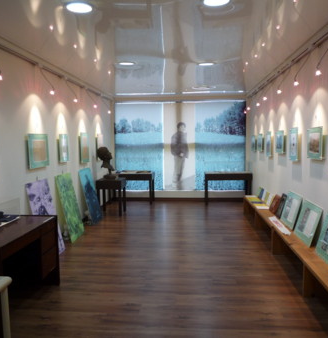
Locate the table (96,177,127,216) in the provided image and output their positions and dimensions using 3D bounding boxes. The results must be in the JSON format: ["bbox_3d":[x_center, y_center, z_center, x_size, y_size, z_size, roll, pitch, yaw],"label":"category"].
[{"bbox_3d":[-1.104,0.586,6.904,0.527,0.736,0.450,0,5,5],"label":"table"}]

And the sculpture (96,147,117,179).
[{"bbox_3d":[-1.183,-0.118,6.855,0.403,0.679,0.279,0,5,5],"label":"sculpture"}]

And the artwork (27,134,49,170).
[{"bbox_3d":[-1.636,-0.237,4.245,0.031,0.428,0.527,0,5,5],"label":"artwork"}]

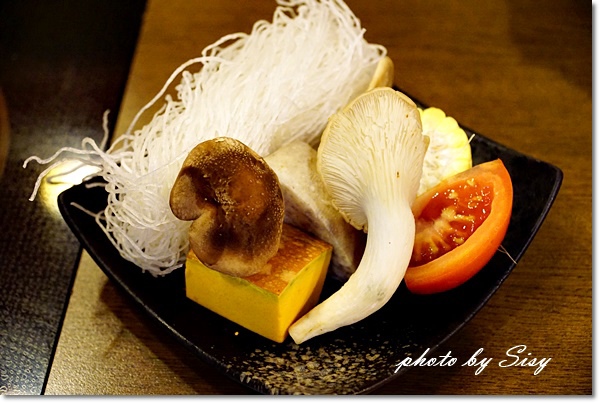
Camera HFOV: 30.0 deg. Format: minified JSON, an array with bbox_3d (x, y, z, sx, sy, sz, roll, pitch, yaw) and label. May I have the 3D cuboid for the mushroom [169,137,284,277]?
[{"bbox_3d":[-0.033,0.002,0.512,0.051,0.028,0.061,-5,68,-9],"label":"mushroom"}]

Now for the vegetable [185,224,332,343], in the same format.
[{"bbox_3d":[-0.018,0.033,0.510,0.051,0.025,0.042,22,41,26],"label":"vegetable"}]

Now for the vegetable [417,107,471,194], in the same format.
[{"bbox_3d":[0.065,-0.019,0.553,0.046,0.034,0.046,-3,69,8],"label":"vegetable"}]

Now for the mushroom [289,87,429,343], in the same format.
[{"bbox_3d":[0.028,0.009,0.506,0.048,0.036,0.117,13,78,7],"label":"mushroom"}]

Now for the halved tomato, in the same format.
[{"bbox_3d":[0.073,0.012,0.517,0.039,0.035,0.068,40,73,0],"label":"halved tomato"}]

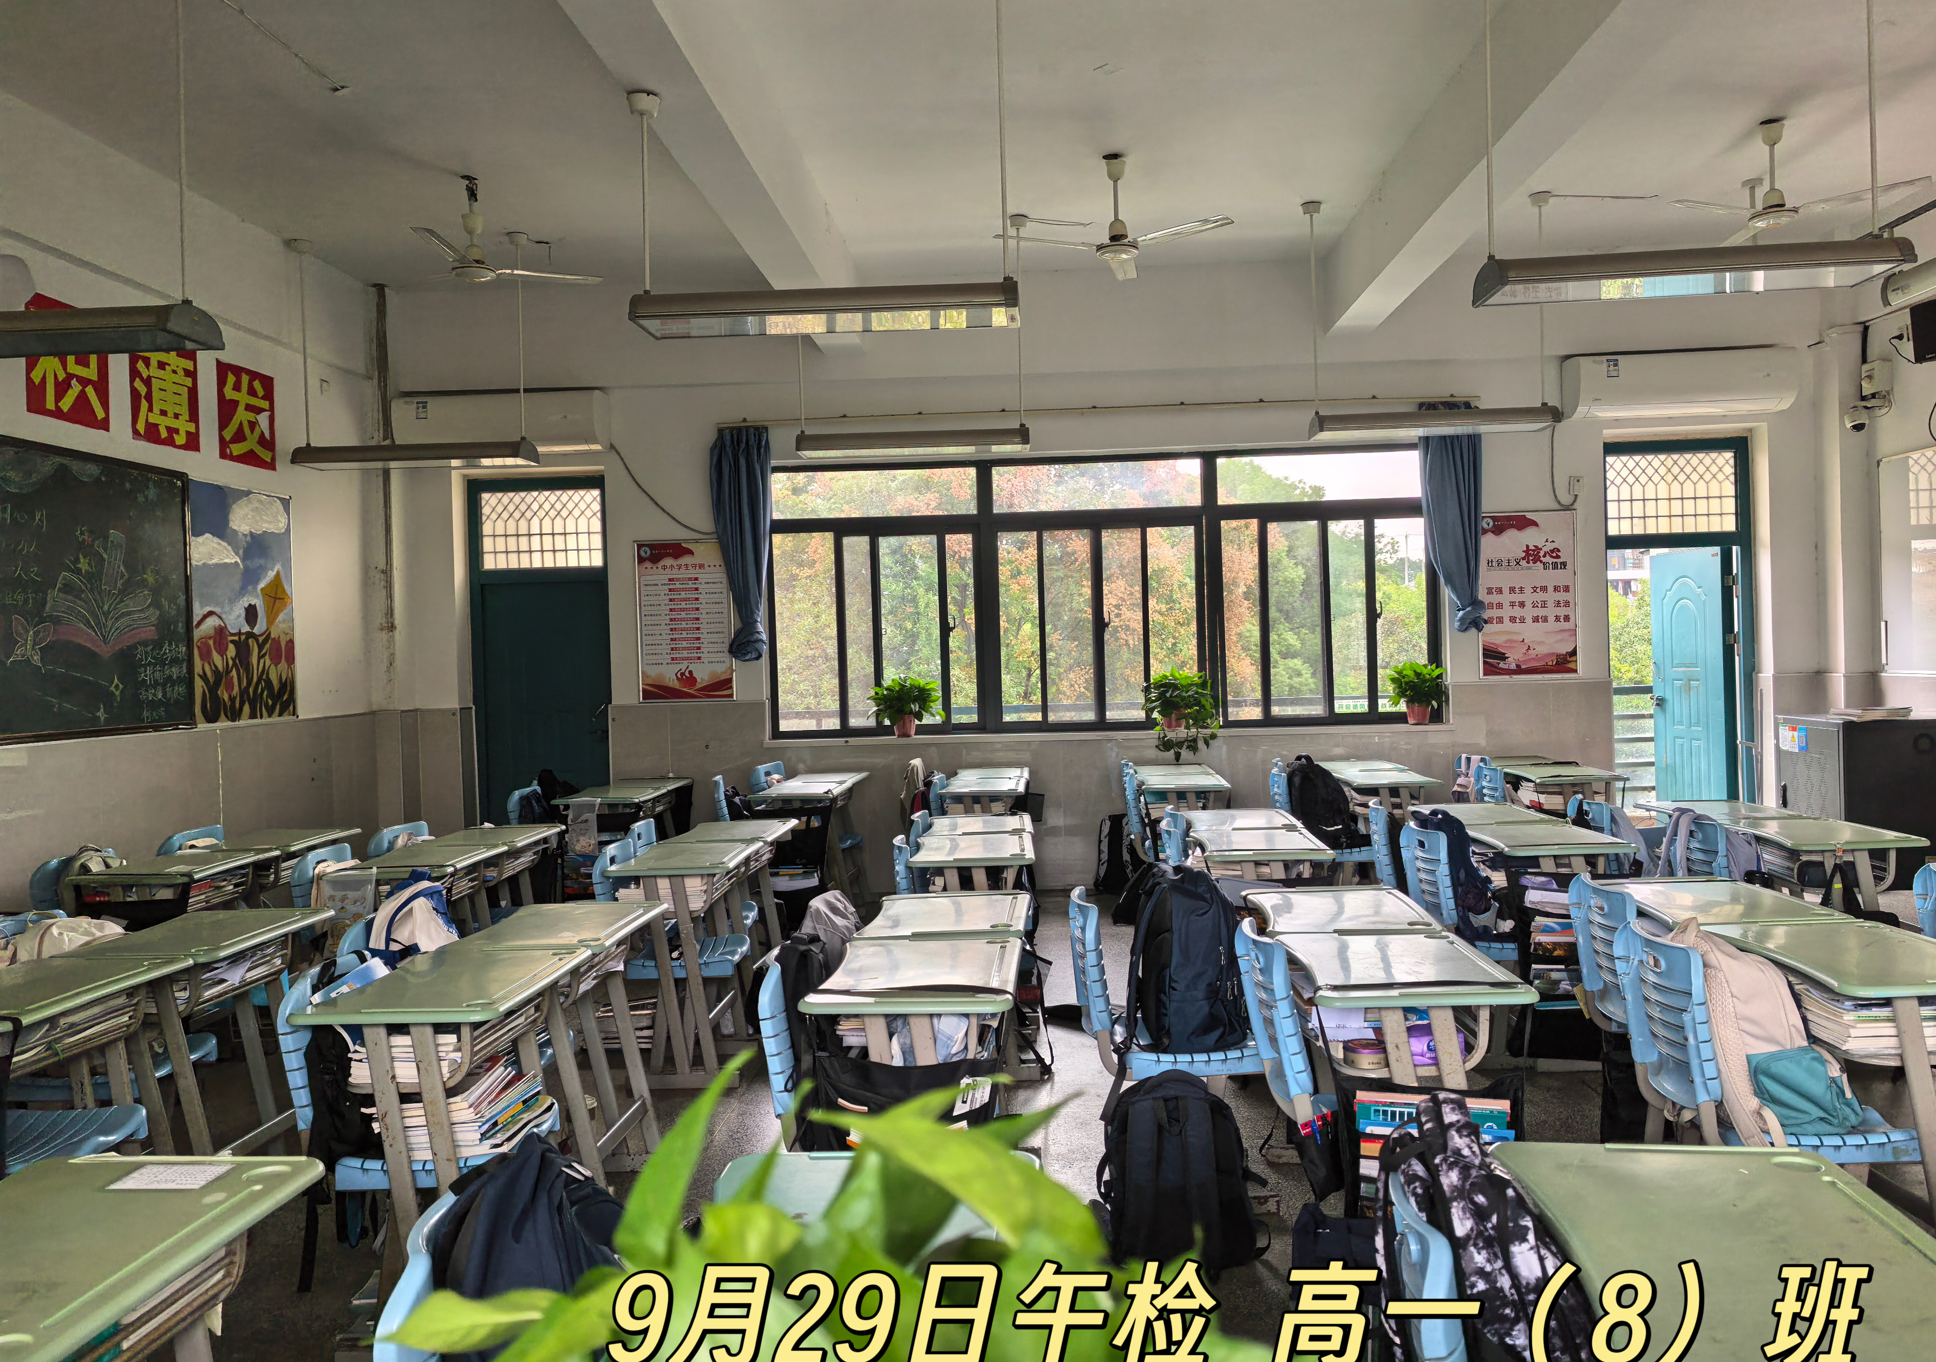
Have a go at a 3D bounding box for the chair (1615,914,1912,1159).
[{"bbox_3d":[1.656,0.921,2.811,0.460,0.810,0.410,-2,1,4],"label":"chair"}]

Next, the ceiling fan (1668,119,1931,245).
[{"bbox_3d":[3.671,-2.333,6.210,1.110,0.510,1.090,-2,1,3],"label":"ceiling fan"}]

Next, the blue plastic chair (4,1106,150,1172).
[{"bbox_3d":[-2.099,1.041,2.938,0.490,0.790,0.410,-2,1,4],"label":"blue plastic chair"}]

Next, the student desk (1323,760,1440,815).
[{"bbox_3d":[2.174,0.876,6.993,0.440,0.745,0.600,-2,1,4],"label":"student desk"}]

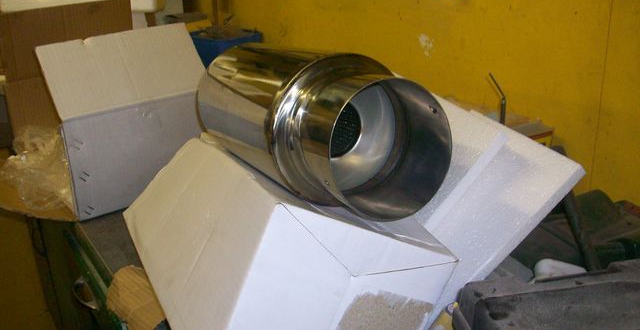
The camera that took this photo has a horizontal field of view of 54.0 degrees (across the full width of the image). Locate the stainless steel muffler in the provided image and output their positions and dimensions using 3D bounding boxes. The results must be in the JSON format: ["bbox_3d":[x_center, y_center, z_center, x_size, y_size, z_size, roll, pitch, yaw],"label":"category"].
[{"bbox_3d":[-0.023,-0.051,0.694,0.150,0.150,0.405,-6,14,-23],"label":"stainless steel muffler"}]

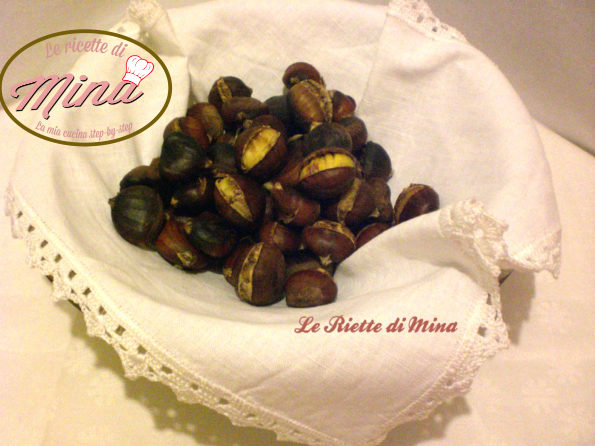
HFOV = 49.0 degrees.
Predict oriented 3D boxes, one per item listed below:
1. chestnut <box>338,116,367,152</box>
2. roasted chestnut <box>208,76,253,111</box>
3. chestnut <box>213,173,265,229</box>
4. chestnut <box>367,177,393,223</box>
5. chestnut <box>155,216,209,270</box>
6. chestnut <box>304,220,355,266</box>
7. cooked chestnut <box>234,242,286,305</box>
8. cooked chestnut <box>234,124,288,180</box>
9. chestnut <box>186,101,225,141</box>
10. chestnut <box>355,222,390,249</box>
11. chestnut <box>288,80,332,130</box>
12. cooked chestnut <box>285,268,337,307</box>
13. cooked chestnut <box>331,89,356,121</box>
[{"bbox_3d":[0.038,-0.063,0.474,0.030,0.027,0.029,0,44,0],"label":"chestnut"},{"bbox_3d":[-0.048,-0.091,0.475,0.033,0.028,0.029,0,42,0],"label":"roasted chestnut"},{"bbox_3d":[-0.038,-0.015,0.420,0.031,0.030,0.035,-19,49,-17],"label":"chestnut"},{"bbox_3d":[0.053,-0.016,0.435,0.028,0.028,0.030,0,42,0],"label":"chestnut"},{"bbox_3d":[-0.075,0.014,0.428,0.034,0.028,0.032,0,44,0],"label":"chestnut"},{"bbox_3d":[0.020,0.013,0.415,0.034,0.028,0.029,0,46,0],"label":"chestnut"},{"bbox_3d":[-0.021,0.030,0.390,0.031,0.034,0.029,18,24,13],"label":"cooked chestnut"},{"bbox_3d":[-0.024,-0.046,0.428,0.034,0.031,0.034,0,44,0],"label":"cooked chestnut"},{"bbox_3d":[-0.067,-0.073,0.478,0.028,0.029,0.030,0,44,0],"label":"chestnut"},{"bbox_3d":[0.050,0.011,0.425,0.031,0.027,0.028,0,42,0],"label":"chestnut"},{"bbox_3d":[0.009,-0.086,0.475,0.031,0.031,0.036,-11,47,-10],"label":"chestnut"},{"bbox_3d":[0.008,0.039,0.390,0.031,0.024,0.027,0,42,0],"label":"cooked chestnut"},{"bbox_3d":[0.032,-0.085,0.475,0.029,0.028,0.028,0,42,0],"label":"cooked chestnut"}]

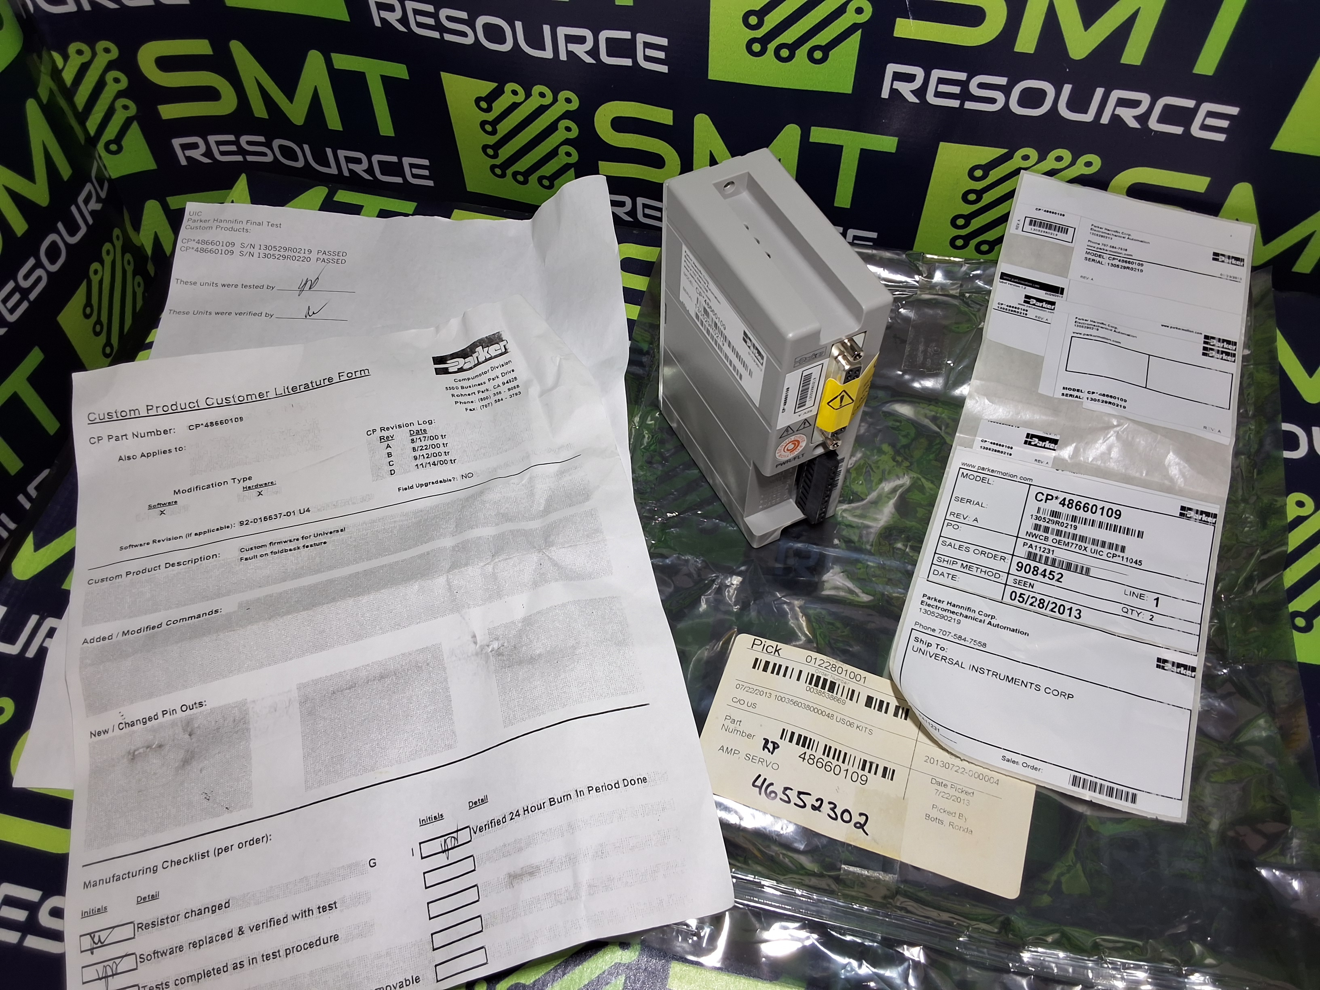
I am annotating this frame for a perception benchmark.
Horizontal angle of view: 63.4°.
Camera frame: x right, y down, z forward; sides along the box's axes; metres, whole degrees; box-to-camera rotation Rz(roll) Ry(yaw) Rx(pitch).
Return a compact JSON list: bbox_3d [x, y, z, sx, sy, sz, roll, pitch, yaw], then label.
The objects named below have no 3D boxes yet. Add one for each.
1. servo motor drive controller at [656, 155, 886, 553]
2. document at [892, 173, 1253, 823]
[{"bbox_3d":[0.038,-0.046,0.395,0.039,0.127,0.085,-23,60,-15],"label":"servo motor drive controller"},{"bbox_3d":[0.176,-0.018,0.437,0.109,0.014,0.284,15,62,9],"label":"document"}]

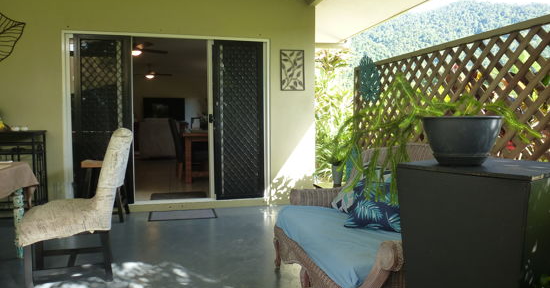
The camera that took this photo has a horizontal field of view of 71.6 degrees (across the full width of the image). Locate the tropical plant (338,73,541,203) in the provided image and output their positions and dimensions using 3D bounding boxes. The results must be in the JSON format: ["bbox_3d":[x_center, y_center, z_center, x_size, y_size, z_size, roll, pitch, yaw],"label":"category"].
[{"bbox_3d":[0.648,-0.030,1.520,0.770,0.490,0.520,0,4,0],"label":"tropical plant"}]

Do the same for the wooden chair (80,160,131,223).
[{"bbox_3d":[-1.922,0.529,4.320,0.444,0.655,0.444,-1,4,-14],"label":"wooden chair"}]

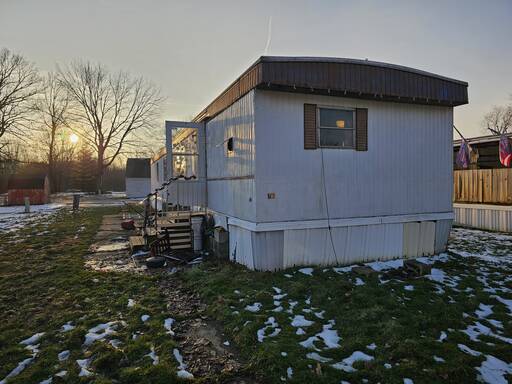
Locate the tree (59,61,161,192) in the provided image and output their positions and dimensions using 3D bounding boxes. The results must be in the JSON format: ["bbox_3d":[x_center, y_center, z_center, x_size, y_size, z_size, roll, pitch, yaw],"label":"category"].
[{"bbox_3d":[-19.053,-8.403,43.762,12.800,17.070,11.870,-1,2,0],"label":"tree"}]

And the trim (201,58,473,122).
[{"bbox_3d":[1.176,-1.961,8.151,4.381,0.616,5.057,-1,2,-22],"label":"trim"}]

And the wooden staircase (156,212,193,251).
[{"bbox_3d":[-1.800,0.848,7.435,0.646,0.767,0.757,-1,2,-22],"label":"wooden staircase"}]

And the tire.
[{"bbox_3d":[-1.732,1.204,5.876,0.363,0.101,0.363,-1,2,-22],"label":"tire"}]

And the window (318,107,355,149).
[{"bbox_3d":[1.393,-1.089,5.854,0.797,0.702,0.091,-1,2,-22],"label":"window"}]

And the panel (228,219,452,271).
[{"bbox_3d":[1.752,0.886,6.853,4.401,0.636,1.474,-1,2,-22],"label":"panel"}]

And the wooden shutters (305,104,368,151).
[{"bbox_3d":[1.400,-1.085,5.851,1.302,0.745,0.081,-1,2,-22],"label":"wooden shutters"}]

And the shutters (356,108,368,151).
[{"bbox_3d":[1.893,-1.096,6.032,0.258,0.745,0.050,-1,2,-22],"label":"shutters"}]

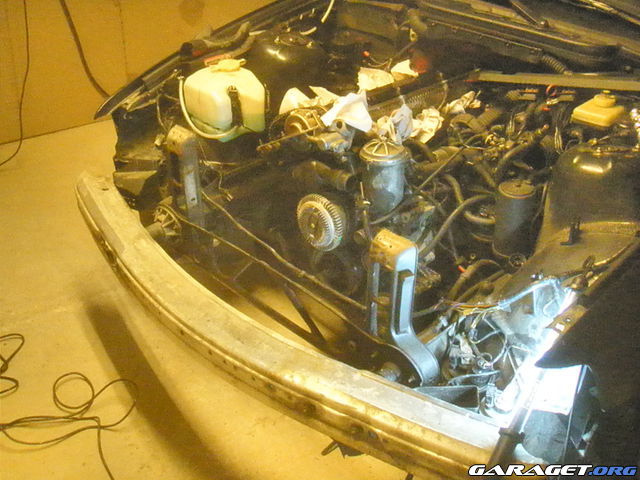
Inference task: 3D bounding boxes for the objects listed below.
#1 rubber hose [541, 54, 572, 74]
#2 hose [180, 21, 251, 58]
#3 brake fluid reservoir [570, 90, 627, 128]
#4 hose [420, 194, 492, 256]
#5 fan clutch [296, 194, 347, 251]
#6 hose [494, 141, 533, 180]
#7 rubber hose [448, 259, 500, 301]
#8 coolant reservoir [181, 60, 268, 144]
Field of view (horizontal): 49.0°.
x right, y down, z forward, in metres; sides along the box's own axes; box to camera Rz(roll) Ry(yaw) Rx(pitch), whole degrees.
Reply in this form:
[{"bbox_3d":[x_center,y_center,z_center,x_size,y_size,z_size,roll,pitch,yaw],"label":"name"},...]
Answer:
[{"bbox_3d":[0.808,-0.600,2.400,0.110,0.055,0.045,29,47,34],"label":"rubber hose"},{"bbox_3d":[-0.354,-0.679,2.380,0.080,0.085,0.270,29,47,34],"label":"hose"},{"bbox_3d":[0.837,-0.394,2.120,0.120,0.085,0.130,29,47,34],"label":"brake fluid reservoir"},{"bbox_3d":[0.373,-0.042,1.920,0.100,0.120,0.200,29,47,34],"label":"hose"},{"bbox_3d":[0.004,-0.049,1.970,0.148,0.148,0.055,29,47,34],"label":"fan clutch"},{"bbox_3d":[0.562,-0.232,2.050,0.060,0.070,0.140,29,47,34],"label":"hose"},{"bbox_3d":[0.415,0.107,1.900,0.070,0.075,0.180,29,47,34],"label":"rubber hose"},{"bbox_3d":[-0.308,-0.451,2.270,0.220,0.200,0.170,29,47,34],"label":"coolant reservoir"}]

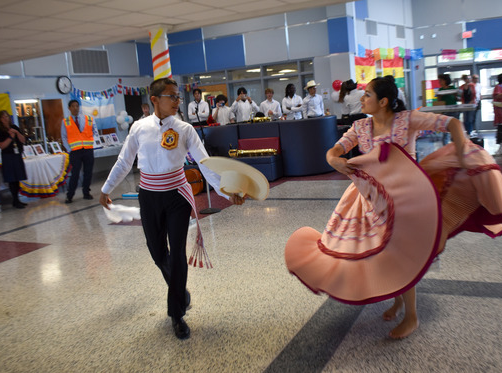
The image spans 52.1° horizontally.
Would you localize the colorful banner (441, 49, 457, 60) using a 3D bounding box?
[{"bbox_3d":[6.508,-4.288,16.800,0.440,0.350,0.030,-1,9,26],"label":"colorful banner"}]

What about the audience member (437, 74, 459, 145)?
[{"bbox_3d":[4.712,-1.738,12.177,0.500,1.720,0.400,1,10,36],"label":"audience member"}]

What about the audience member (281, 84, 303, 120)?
[{"bbox_3d":[0.868,-1.211,10.535,0.500,1.740,0.330,-6,9,-7],"label":"audience member"}]

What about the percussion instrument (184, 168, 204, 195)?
[{"bbox_3d":[-0.995,-0.086,8.800,0.400,0.460,0.380,-3,9,17],"label":"percussion instrument"}]

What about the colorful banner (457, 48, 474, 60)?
[{"bbox_3d":[6.494,-3.993,15.500,0.450,0.350,0.030,0,10,29],"label":"colorful banner"}]

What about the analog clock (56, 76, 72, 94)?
[{"bbox_3d":[-4.421,-2.381,12.100,0.060,0.410,0.410,2,11,40],"label":"analog clock"}]

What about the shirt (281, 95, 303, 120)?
[{"bbox_3d":[0.837,-1.560,10.400,0.480,0.640,0.300,-6,9,-7],"label":"shirt"}]

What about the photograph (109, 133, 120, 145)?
[{"bbox_3d":[-3.373,-1.180,12.700,0.030,0.280,0.220,-15,0,41],"label":"photograph"}]

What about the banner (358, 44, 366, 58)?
[{"bbox_3d":[3.128,-3.814,14.500,0.030,0.350,0.420,1,11,39],"label":"banner"}]

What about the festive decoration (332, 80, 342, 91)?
[{"bbox_3d":[2.040,-2.396,12.200,0.240,0.270,0.240,-1,10,24],"label":"festive decoration"}]

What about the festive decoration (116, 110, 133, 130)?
[{"bbox_3d":[-3.204,-1.672,13.000,0.350,0.500,0.480,2,11,37],"label":"festive decoration"}]

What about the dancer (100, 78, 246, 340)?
[{"bbox_3d":[-0.495,0.135,3.300,0.900,1.600,0.580,-6,9,-6],"label":"dancer"}]

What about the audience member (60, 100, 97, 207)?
[{"bbox_3d":[-3.093,-0.606,9.150,0.560,1.760,0.360,-8,9,-16],"label":"audience member"}]

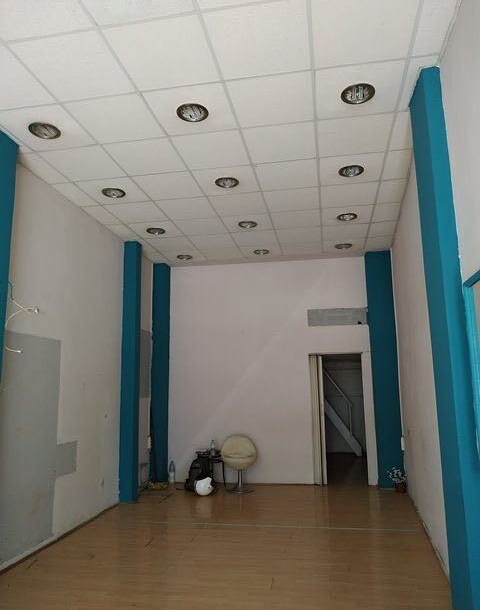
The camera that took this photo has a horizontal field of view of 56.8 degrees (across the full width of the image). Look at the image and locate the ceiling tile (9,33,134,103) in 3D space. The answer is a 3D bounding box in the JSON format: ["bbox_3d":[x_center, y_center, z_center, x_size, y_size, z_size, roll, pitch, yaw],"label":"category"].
[{"bbox_3d":[-1.049,-1.514,2.845,0.600,0.030,0.600,-2,-10,11],"label":"ceiling tile"}]

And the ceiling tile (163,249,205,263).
[{"bbox_3d":[-0.868,-0.768,6.923,0.600,0.025,0.600,-3,-11,11],"label":"ceiling tile"}]

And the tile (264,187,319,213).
[{"bbox_3d":[0.589,-1.176,4.952,0.600,0.025,0.600,-3,-11,11],"label":"tile"}]

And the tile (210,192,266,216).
[{"bbox_3d":[-0.009,-1.148,5.029,0.600,0.030,0.600,-2,-10,11],"label":"tile"}]

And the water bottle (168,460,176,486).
[{"bbox_3d":[-1.010,2.535,6.711,0.105,0.360,0.105,-3,-10,9],"label":"water bottle"}]

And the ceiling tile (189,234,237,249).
[{"bbox_3d":[-0.383,-0.904,6.266,0.600,0.025,0.600,-3,-11,11],"label":"ceiling tile"}]

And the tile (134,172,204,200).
[{"bbox_3d":[-0.711,-1.221,4.567,0.600,0.030,0.600,-2,-10,11],"label":"tile"}]

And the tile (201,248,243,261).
[{"bbox_3d":[-0.268,-0.794,6.822,0.600,0.025,0.600,-3,-11,11],"label":"tile"}]

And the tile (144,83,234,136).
[{"bbox_3d":[-0.353,-1.452,3.318,0.600,0.030,0.590,-2,-10,11],"label":"tile"}]

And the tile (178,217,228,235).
[{"bbox_3d":[-0.490,-1.034,5.752,0.576,0.020,0.576,-2,-10,11],"label":"tile"}]

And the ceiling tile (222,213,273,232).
[{"bbox_3d":[0.099,-1.048,5.598,0.600,0.030,0.590,-2,-10,11],"label":"ceiling tile"}]

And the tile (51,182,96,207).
[{"bbox_3d":[-1.744,-1.185,4.782,0.234,0.020,0.576,-2,-10,11],"label":"tile"}]

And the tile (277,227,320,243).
[{"bbox_3d":[0.801,-0.969,6.055,0.600,0.030,0.590,-2,-10,11],"label":"tile"}]

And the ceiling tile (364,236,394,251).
[{"bbox_3d":[1.990,-0.923,6.436,0.380,0.030,0.600,-2,-10,11],"label":"ceiling tile"}]

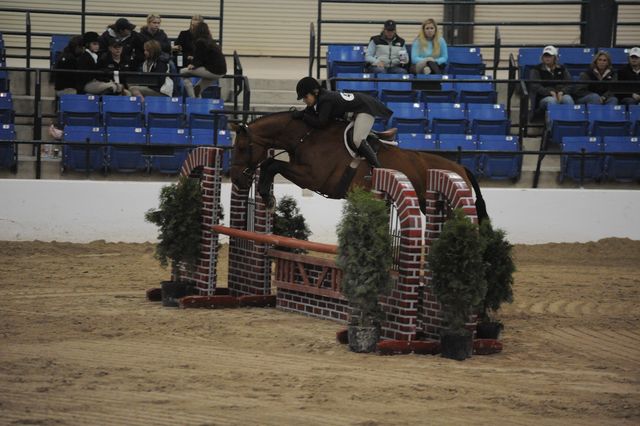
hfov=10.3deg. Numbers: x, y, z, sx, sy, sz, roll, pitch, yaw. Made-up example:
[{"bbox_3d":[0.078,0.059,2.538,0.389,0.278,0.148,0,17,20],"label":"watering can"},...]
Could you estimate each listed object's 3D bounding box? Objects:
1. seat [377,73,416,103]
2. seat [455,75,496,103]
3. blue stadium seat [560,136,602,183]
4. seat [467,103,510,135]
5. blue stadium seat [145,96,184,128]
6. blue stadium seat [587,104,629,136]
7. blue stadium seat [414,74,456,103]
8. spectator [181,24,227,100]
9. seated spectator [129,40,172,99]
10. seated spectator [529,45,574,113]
[{"bbox_3d":[0.991,-1.480,46.263,0.510,0.610,0.420,1,4,-6],"label":"seat"},{"bbox_3d":[2.024,-1.477,46.363,0.510,0.610,0.420,1,4,-6],"label":"seat"},{"bbox_3d":[3.449,-0.687,46.784,0.520,0.670,0.420,1,4,-7],"label":"blue stadium seat"},{"bbox_3d":[2.090,-1.032,44.200,0.500,0.660,0.450,1,4,-9],"label":"seat"},{"bbox_3d":[-1.906,-1.101,43.700,0.500,0.660,0.450,1,4,-9],"label":"blue stadium seat"},{"bbox_3d":[3.857,-1.107,47.669,0.520,0.670,0.420,1,4,-7],"label":"blue stadium seat"},{"bbox_3d":[1.506,-1.479,46.313,0.510,0.610,0.420,1,4,-6],"label":"blue stadium seat"},{"bbox_3d":[-1.508,-1.889,45.980,0.680,1.150,0.480,0,4,-23],"label":"spectator"},{"bbox_3d":[-2.195,-1.635,45.747,0.720,1.170,0.500,-2,5,-41],"label":"seated spectator"},{"bbox_3d":[3.007,-1.566,46.362,0.560,1.200,0.750,1,4,-6],"label":"seated spectator"}]

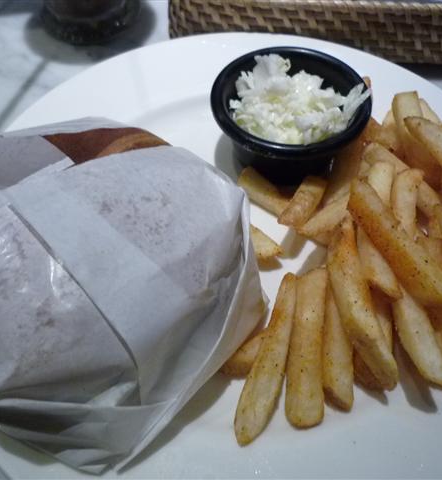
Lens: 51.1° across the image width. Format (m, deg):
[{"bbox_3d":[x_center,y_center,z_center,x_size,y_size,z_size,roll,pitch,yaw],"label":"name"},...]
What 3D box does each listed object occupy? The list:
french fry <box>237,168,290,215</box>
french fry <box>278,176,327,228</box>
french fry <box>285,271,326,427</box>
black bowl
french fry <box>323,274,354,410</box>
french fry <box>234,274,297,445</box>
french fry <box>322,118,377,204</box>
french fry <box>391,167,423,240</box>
[{"bbox_3d":[0.023,-0.023,0.235,0.036,0.011,0.011,38,65,21],"label":"french fry"},{"bbox_3d":[0.038,-0.019,0.219,0.011,0.011,0.029,27,64,16],"label":"french fry"},{"bbox_3d":[0.036,0.042,0.188,0.014,0.012,0.065,6,68,4],"label":"french fry"},{"bbox_3d":[0.035,-0.062,0.246,0.079,0.036,0.079,0,58,0],"label":"black bowl"},{"bbox_3d":[0.048,0.041,0.190,0.011,0.011,0.055,0,66,0],"label":"french fry"},{"bbox_3d":[0.019,0.046,0.186,0.013,0.012,0.069,15,68,9],"label":"french fry"},{"bbox_3d":[0.065,-0.040,0.234,0.014,0.013,0.059,24,61,14],"label":"french fry"},{"bbox_3d":[0.084,-0.015,0.206,0.011,0.011,0.036,11,71,7],"label":"french fry"}]

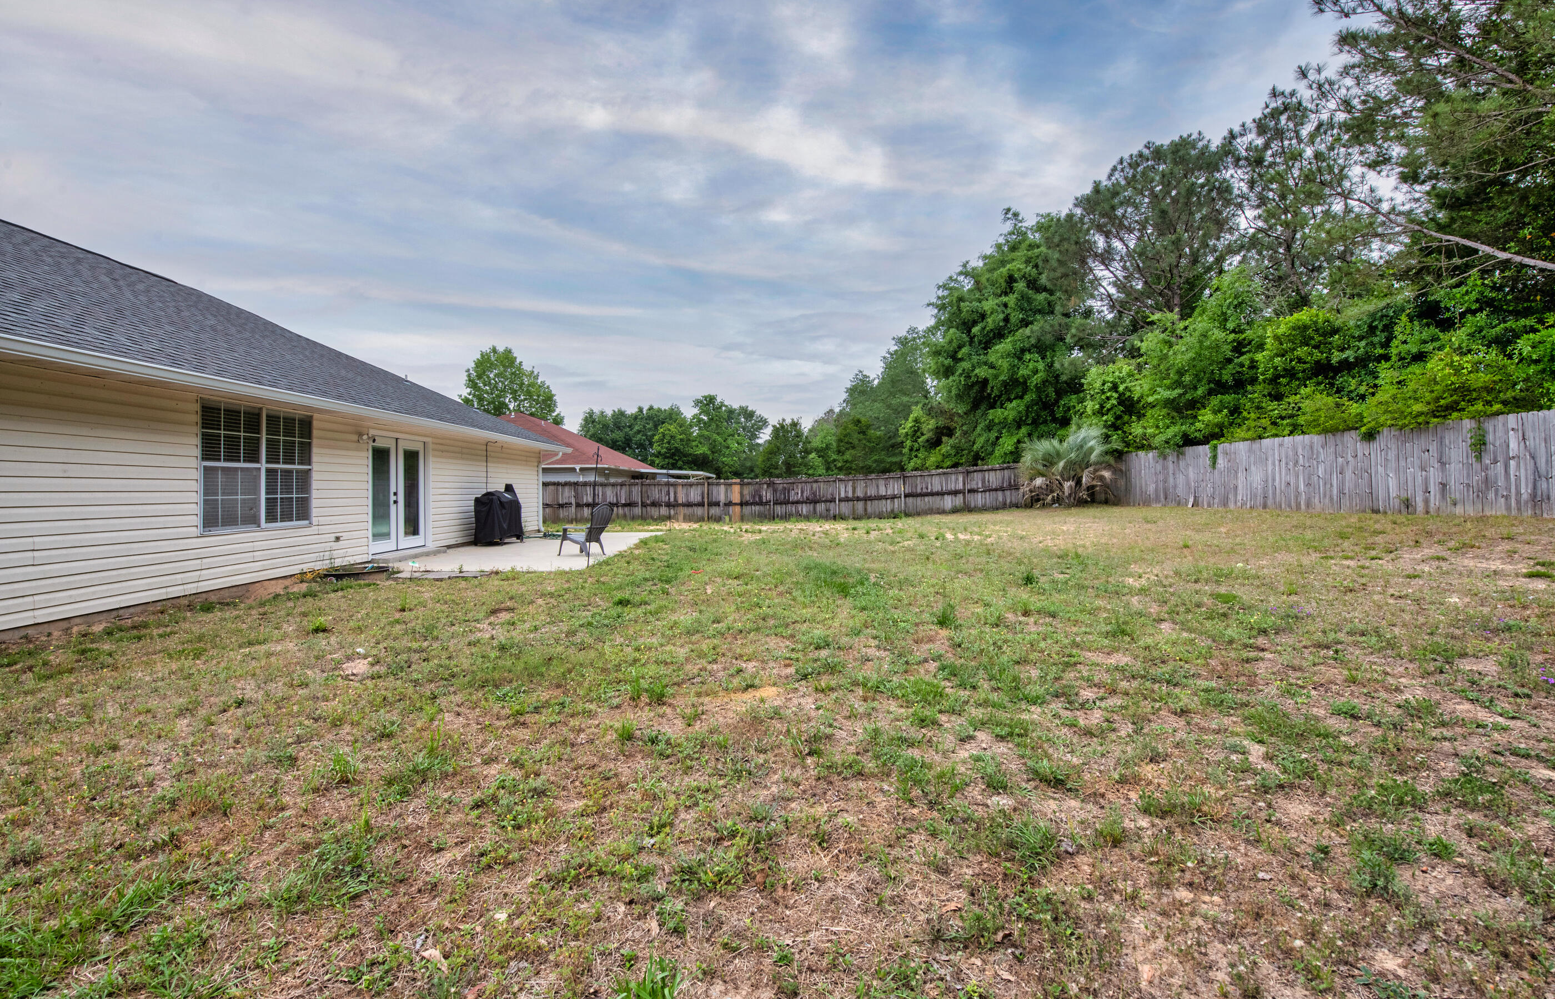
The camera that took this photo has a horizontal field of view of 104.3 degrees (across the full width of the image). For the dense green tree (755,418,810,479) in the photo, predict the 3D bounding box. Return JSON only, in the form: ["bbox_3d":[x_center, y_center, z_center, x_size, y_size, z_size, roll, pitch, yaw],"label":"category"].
[{"bbox_3d":[0.280,-1.737,31.000,2.741,4.876,2.741,0,1,0],"label":"dense green tree"}]

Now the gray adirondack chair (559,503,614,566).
[{"bbox_3d":[-3.608,0.573,11.400,0.820,0.980,0.760,0,1,27],"label":"gray adirondack chair"}]

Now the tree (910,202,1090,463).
[{"bbox_3d":[10.323,-6.551,28.000,8.214,13.801,7.803,0,1,0],"label":"tree"}]

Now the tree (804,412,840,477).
[{"bbox_3d":[2.336,-1.861,31.000,1.993,5.126,2.192,0,1,0],"label":"tree"}]

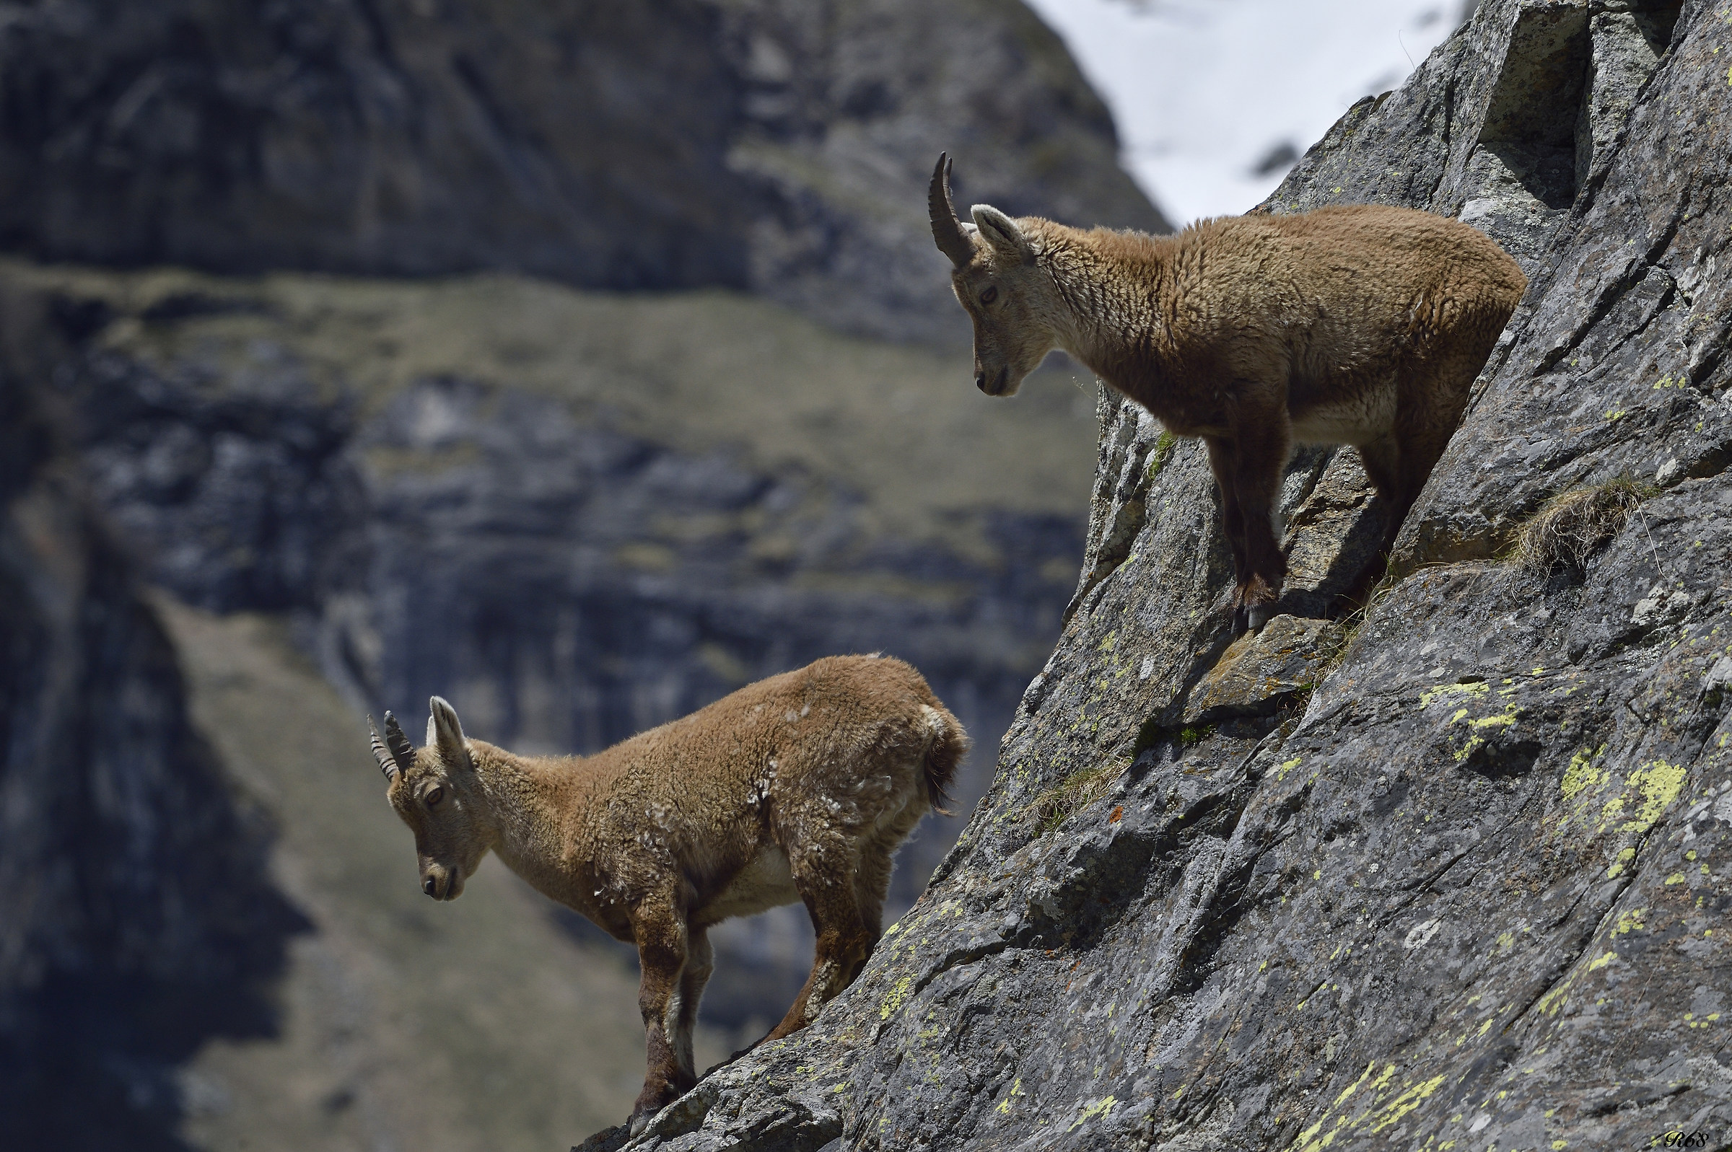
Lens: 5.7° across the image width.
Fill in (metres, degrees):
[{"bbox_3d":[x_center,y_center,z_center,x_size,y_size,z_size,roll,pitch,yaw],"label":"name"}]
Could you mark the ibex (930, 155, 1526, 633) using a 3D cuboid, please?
[{"bbox_3d":[0.573,-0.290,27.600,0.950,0.765,0.290,0,0,-17],"label":"ibex"}]

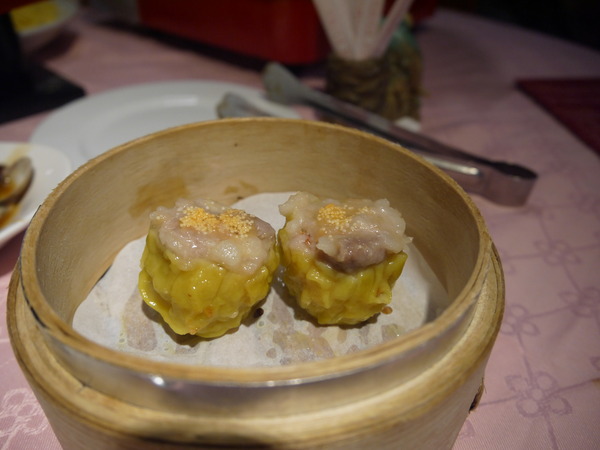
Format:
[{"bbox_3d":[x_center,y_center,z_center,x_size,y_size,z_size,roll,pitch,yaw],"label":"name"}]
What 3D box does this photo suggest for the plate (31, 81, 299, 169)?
[{"bbox_3d":[-0.089,-0.063,0.349,0.183,0.020,0.183,2,35,-1],"label":"plate"}]

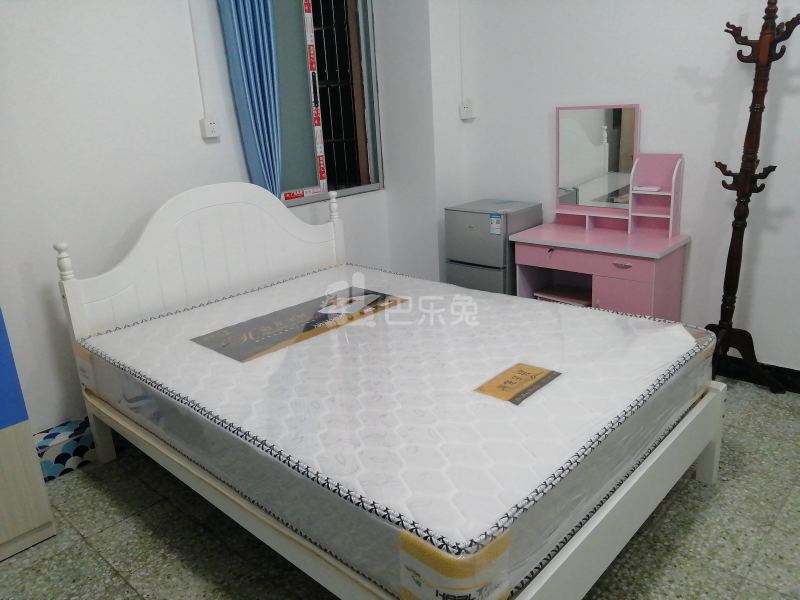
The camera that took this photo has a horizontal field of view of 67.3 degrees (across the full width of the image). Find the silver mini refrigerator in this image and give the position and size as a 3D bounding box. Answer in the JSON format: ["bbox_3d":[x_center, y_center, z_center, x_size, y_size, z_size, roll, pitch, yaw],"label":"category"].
[{"bbox_3d":[0.573,-0.151,3.653,0.426,0.834,0.416,13,24,42],"label":"silver mini refrigerator"}]

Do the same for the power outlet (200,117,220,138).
[{"bbox_3d":[-0.880,-0.798,2.789,0.037,0.085,0.085,13,24,42],"label":"power outlet"}]

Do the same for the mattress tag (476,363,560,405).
[{"bbox_3d":[0.368,0.253,1.852,0.149,0.004,0.257,13,24,42],"label":"mattress tag"}]

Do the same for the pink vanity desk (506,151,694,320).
[{"bbox_3d":[1.026,-0.190,3.199,0.817,1.124,0.396,13,24,42],"label":"pink vanity desk"}]

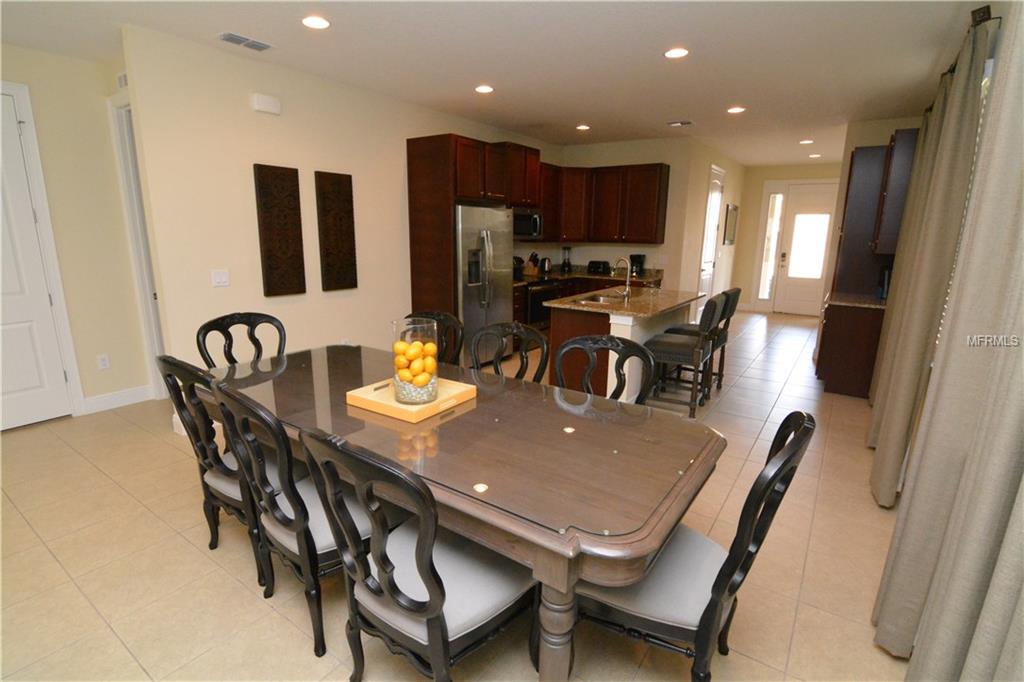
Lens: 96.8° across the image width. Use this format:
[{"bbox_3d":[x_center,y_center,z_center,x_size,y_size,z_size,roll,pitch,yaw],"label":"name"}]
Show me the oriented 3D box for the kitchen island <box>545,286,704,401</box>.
[{"bbox_3d":[1.193,0.027,4.703,1.010,0.945,1.913,9,15,34],"label":"kitchen island"}]

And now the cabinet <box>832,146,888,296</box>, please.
[{"bbox_3d":[4.139,-1.341,5.171,0.565,1.567,0.736,9,15,34],"label":"cabinet"}]

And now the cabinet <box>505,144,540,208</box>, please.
[{"bbox_3d":[0.037,-2.141,5.989,0.340,0.730,0.760,9,16,35],"label":"cabinet"}]

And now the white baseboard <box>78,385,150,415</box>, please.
[{"bbox_3d":[-3.467,0.523,3.995,0.018,0.135,0.480,9,16,35],"label":"white baseboard"}]

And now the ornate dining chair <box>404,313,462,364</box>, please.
[{"bbox_3d":[-0.676,0.354,2.752,0.530,1.000,0.600,9,16,35],"label":"ornate dining chair"}]

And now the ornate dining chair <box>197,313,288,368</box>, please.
[{"bbox_3d":[-1.402,0.366,2.706,0.600,1.000,0.520,9,16,35],"label":"ornate dining chair"}]

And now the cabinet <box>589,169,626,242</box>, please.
[{"bbox_3d":[1.511,-2.072,6.978,0.596,1.098,0.334,9,15,34],"label":"cabinet"}]

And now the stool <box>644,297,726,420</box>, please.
[{"bbox_3d":[1.451,0.092,3.896,0.490,1.000,0.450,9,16,35],"label":"stool"}]

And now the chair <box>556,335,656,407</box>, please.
[{"bbox_3d":[0.273,0.507,2.067,0.530,1.000,0.600,9,16,35],"label":"chair"}]

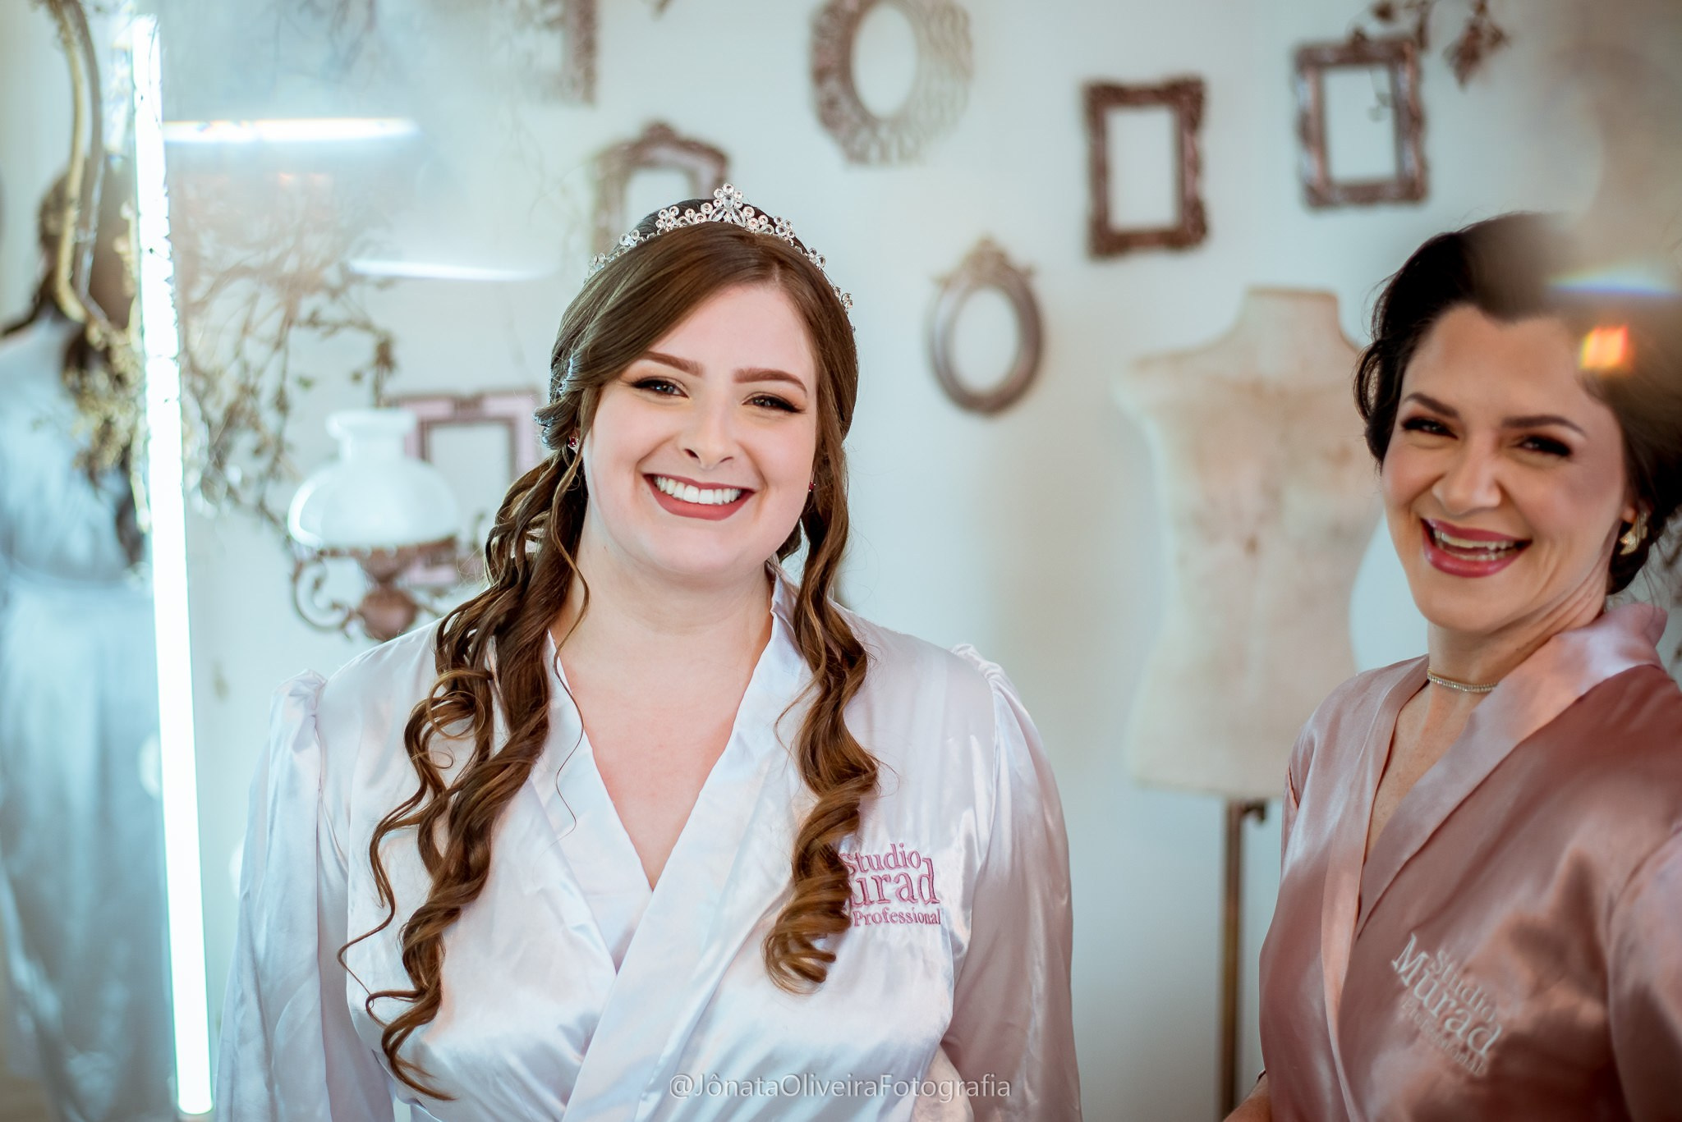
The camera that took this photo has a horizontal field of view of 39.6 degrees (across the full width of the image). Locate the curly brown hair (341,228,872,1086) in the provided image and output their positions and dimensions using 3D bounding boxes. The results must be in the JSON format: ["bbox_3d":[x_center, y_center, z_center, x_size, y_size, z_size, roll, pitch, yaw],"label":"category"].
[{"bbox_3d":[-0.139,0.047,1.440,0.305,0.520,0.250,1,1,-5],"label":"curly brown hair"}]

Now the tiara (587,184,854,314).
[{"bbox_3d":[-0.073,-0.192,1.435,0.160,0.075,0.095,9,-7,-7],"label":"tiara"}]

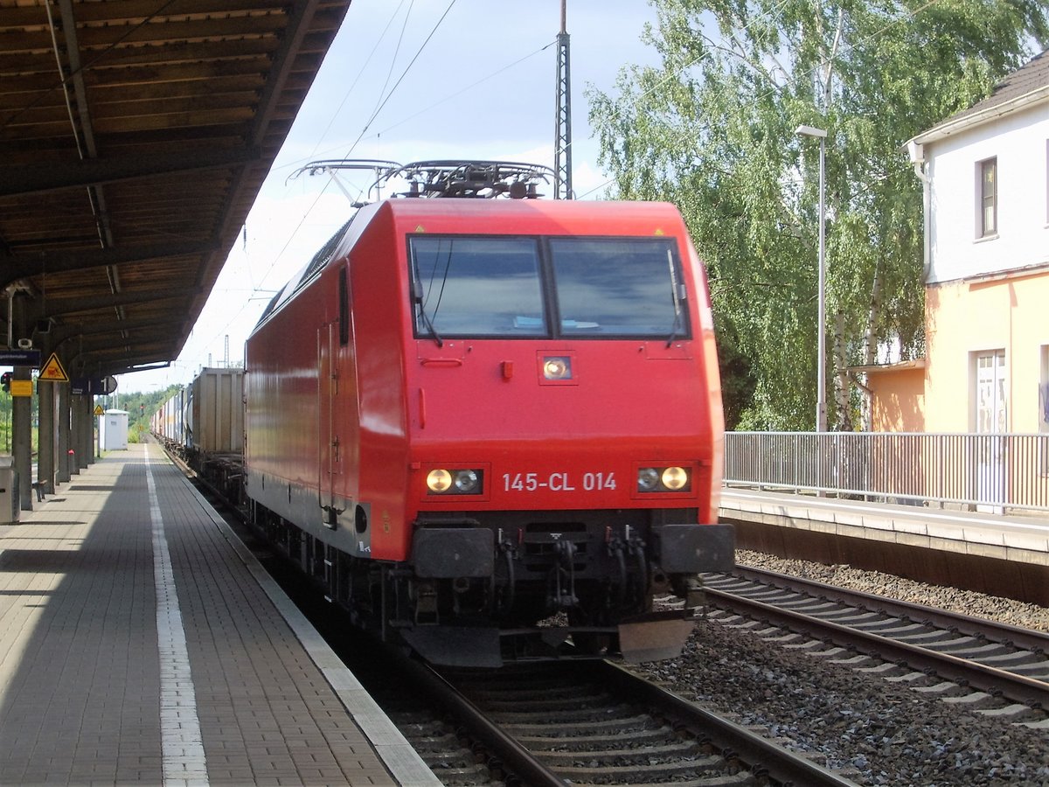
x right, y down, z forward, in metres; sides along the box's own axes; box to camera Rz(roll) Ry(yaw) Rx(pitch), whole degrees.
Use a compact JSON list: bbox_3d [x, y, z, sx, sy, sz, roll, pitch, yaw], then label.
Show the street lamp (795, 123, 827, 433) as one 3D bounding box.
[{"bbox_3d":[4.737,-1.351,30.482,0.470,6.140,0.250,0,-1,-11],"label":"street lamp"}]

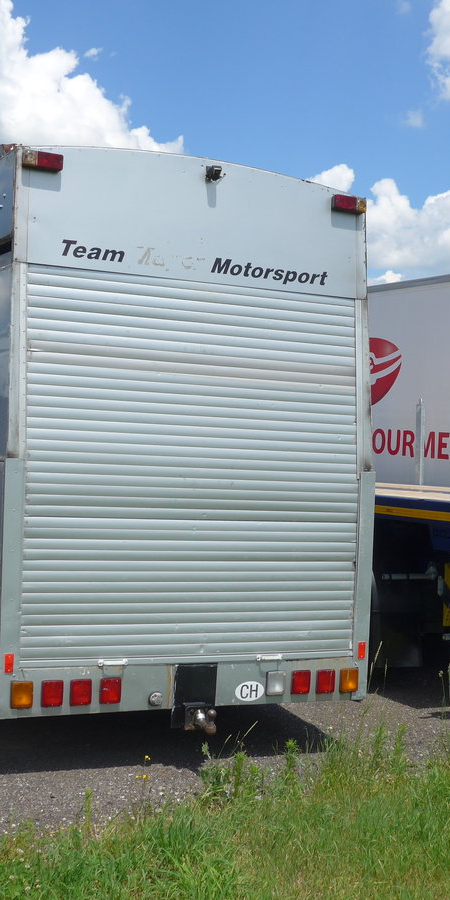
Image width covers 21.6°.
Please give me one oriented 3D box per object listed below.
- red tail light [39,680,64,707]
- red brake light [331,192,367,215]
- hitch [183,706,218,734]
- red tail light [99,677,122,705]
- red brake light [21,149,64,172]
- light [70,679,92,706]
[{"bbox_3d":[-0.928,1.313,6.347,0.107,0.128,0.045,2,0,-25],"label":"red tail light"},{"bbox_3d":[0.755,-1.501,7.236,0.215,0.086,0.075,3,-5,-24],"label":"red brake light"},{"bbox_3d":[-0.127,1.499,6.557,0.155,0.150,0.220,3,0,-24],"label":"hitch"},{"bbox_3d":[-0.628,1.327,6.486,0.107,0.128,0.045,2,0,-25],"label":"red tail light"},{"bbox_3d":[-0.968,-1.535,6.277,0.205,0.086,0.065,2,0,-25],"label":"red brake light"},{"bbox_3d":[-0.780,1.317,6.390,0.112,0.141,0.045,3,0,-24],"label":"light"}]

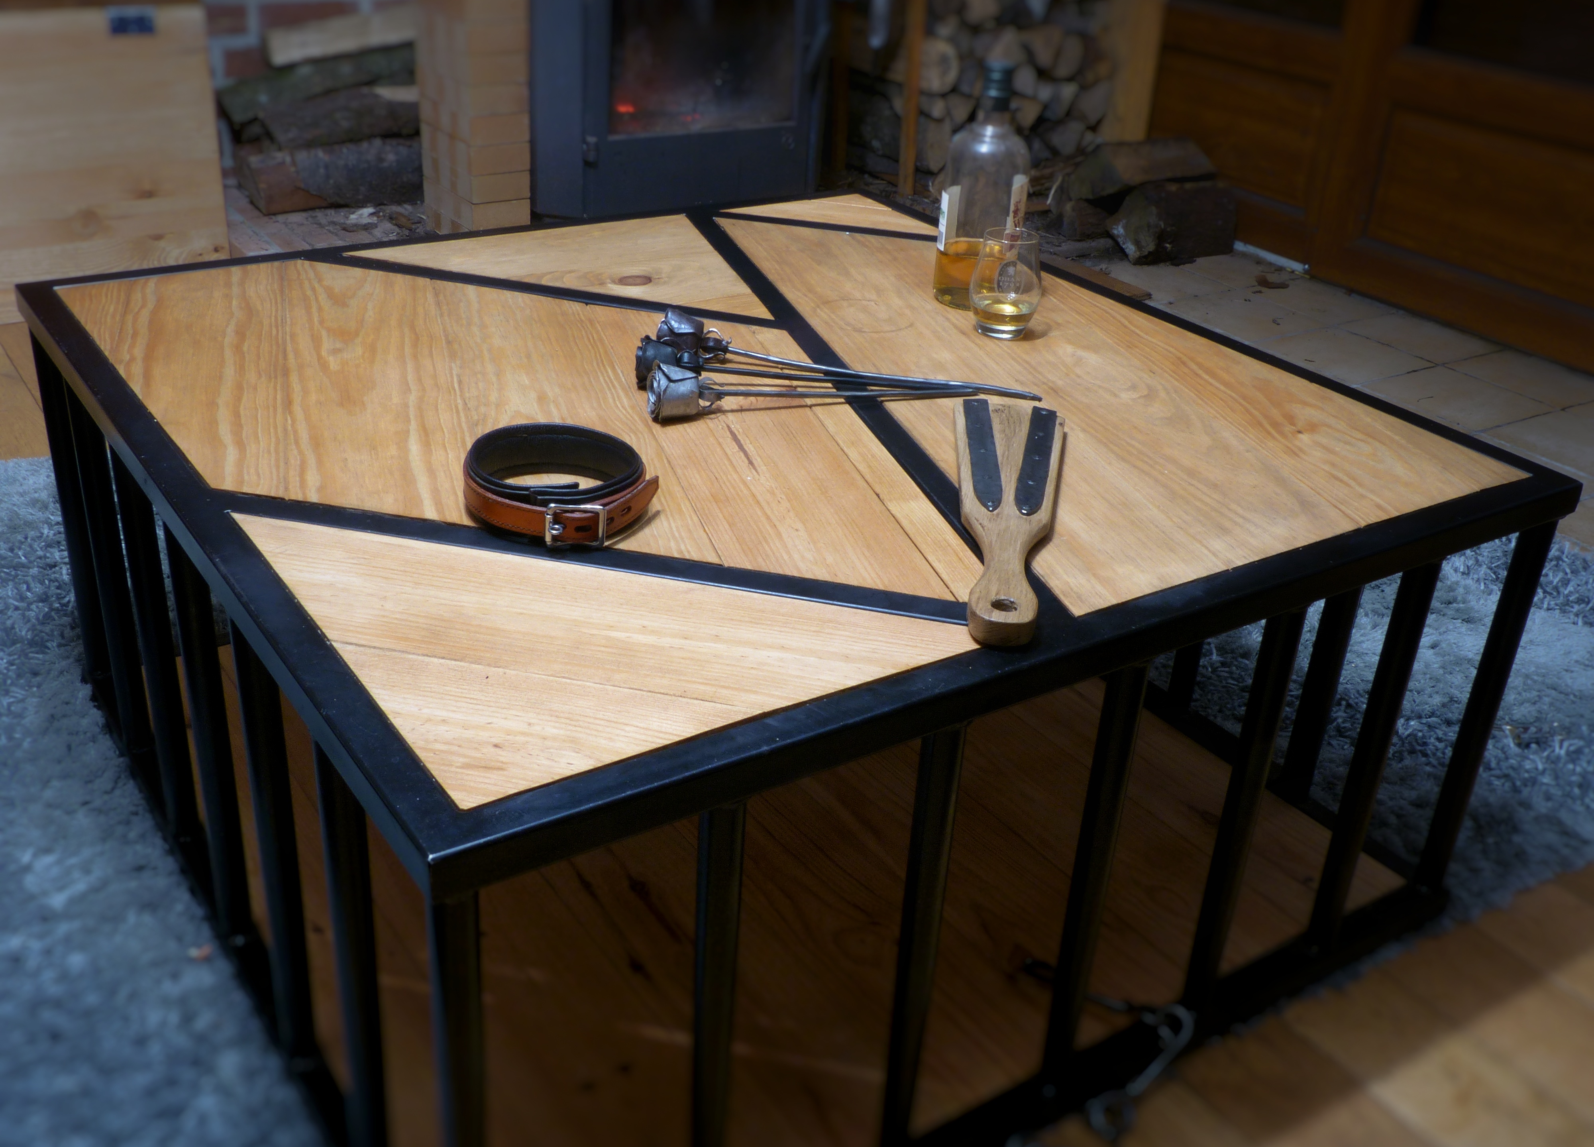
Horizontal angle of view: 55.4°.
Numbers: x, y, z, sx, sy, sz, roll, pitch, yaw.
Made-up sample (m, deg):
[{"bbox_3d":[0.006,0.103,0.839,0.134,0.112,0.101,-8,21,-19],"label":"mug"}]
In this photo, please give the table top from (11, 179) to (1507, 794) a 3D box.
[{"bbox_3d":[-0.049,-0.165,1.365,0.950,0.030,0.950,-15,33,-31],"label":"table top"}]

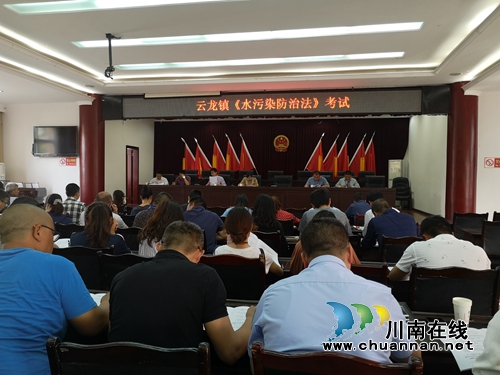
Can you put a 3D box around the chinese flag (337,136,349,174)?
[{"bbox_3d":[2.867,-0.935,12.155,0.480,1.300,0.200,1,2,11],"label":"chinese flag"}]

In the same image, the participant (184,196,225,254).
[{"bbox_3d":[-0.458,0.681,3.577,0.500,1.230,0.780,1,2,11],"label":"participant"}]

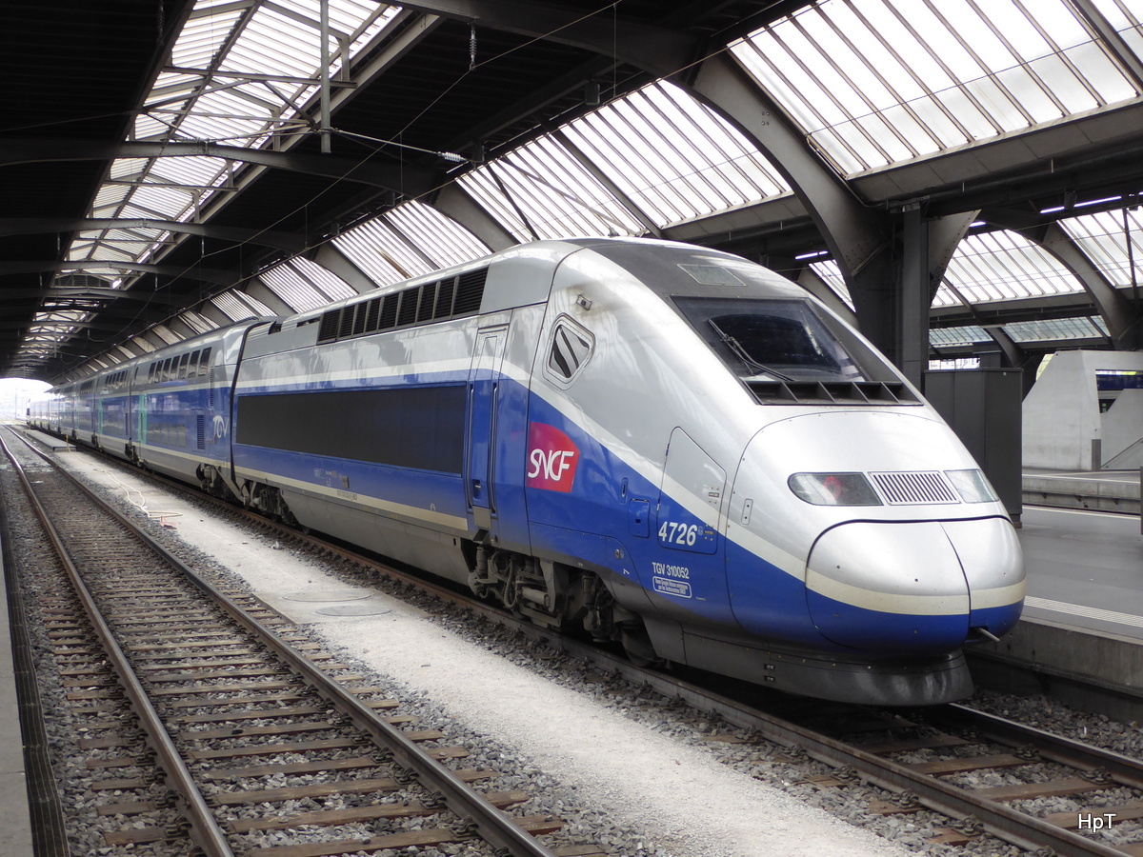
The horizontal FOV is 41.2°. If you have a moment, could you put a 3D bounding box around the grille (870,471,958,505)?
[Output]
[{"bbox_3d":[2.387,0.420,10.569,0.575,0.040,0.342,0,39,-21],"label":"grille"}]

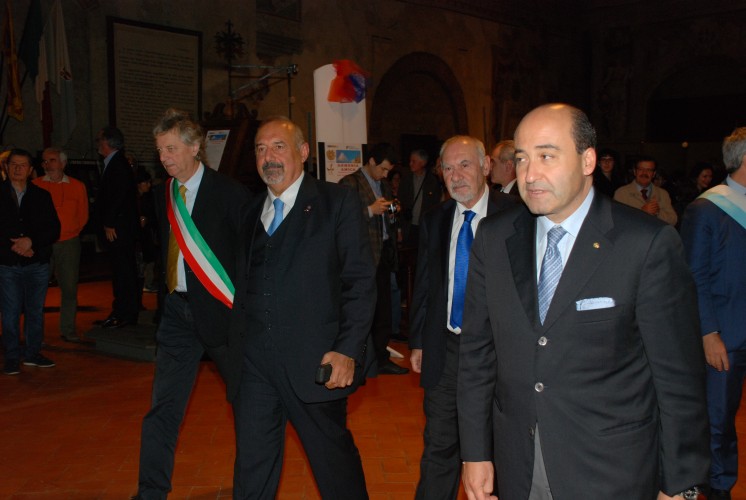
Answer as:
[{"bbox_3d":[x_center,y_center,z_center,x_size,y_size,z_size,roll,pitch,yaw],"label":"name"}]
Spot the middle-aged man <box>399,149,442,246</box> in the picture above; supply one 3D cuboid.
[{"bbox_3d":[0.461,-0.136,8.771,0.520,1.750,0.330,3,5,30],"label":"middle-aged man"}]

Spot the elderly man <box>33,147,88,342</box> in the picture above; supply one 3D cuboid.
[{"bbox_3d":[-2.831,-0.066,7.920,0.540,1.720,0.360,0,5,-6],"label":"elderly man"}]

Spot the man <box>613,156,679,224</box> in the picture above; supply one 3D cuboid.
[{"bbox_3d":[2.259,0.070,7.319,0.560,1.700,0.370,2,5,14],"label":"man"}]

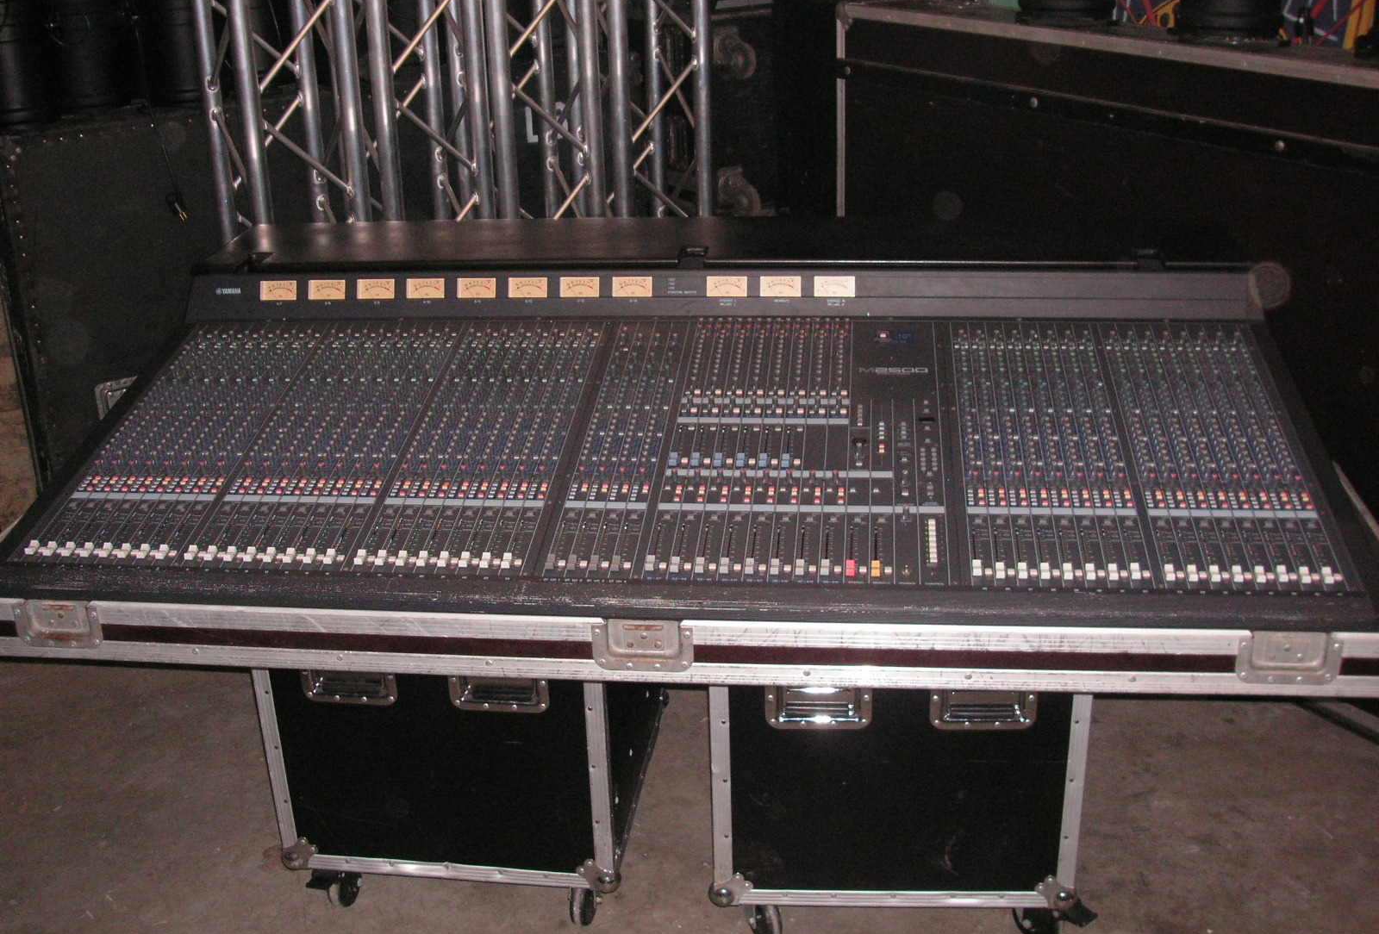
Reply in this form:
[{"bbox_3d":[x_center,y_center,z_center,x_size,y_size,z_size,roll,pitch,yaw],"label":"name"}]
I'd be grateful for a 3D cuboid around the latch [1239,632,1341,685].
[{"bbox_3d":[0.659,0.208,1.668,0.114,0.064,0.018,1,22,7],"label":"latch"}]

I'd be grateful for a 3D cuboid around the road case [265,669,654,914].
[{"bbox_3d":[-0.381,0.364,2.776,0.600,0.740,0.650,1,21,8],"label":"road case"}]

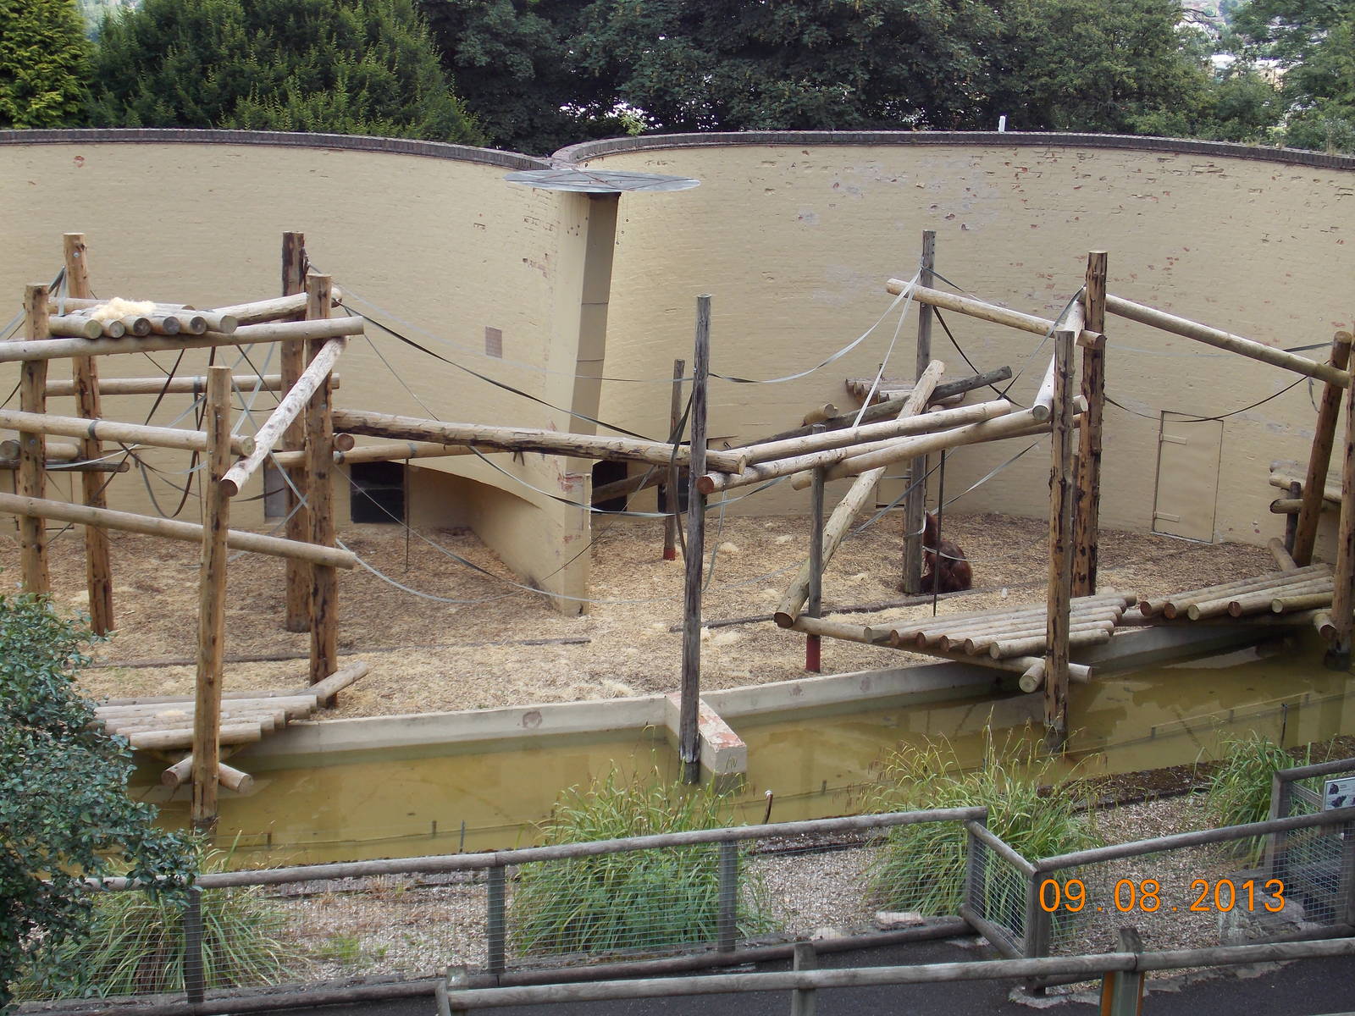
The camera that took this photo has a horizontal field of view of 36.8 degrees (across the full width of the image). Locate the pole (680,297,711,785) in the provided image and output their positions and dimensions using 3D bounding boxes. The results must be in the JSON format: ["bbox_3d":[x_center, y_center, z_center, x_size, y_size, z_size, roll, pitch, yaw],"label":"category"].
[{"bbox_3d":[0.178,0.358,18.707,0.155,4.634,0.155,2,15,1],"label":"pole"}]

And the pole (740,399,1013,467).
[{"bbox_3d":[2.015,-0.755,19.898,3.796,0.165,0.165,-12,20,-39],"label":"pole"}]

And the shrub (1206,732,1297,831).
[{"bbox_3d":[5.952,2.860,20.843,0.950,1.000,0.900,6,16,17],"label":"shrub"}]

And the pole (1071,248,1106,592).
[{"bbox_3d":[4.707,-0.829,23.215,0.250,4.177,0.250,2,15,11],"label":"pole"}]

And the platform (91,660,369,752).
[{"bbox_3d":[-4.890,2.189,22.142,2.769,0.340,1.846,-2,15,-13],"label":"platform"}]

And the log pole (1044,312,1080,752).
[{"bbox_3d":[4.395,0.423,23.384,0.237,5.018,0.237,1,15,11],"label":"log pole"}]

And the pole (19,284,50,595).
[{"bbox_3d":[-6.288,-0.159,20.036,0.265,4.093,0.265,0,15,-17],"label":"pole"}]

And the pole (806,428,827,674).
[{"bbox_3d":[1.696,0.534,24.857,0.162,3.094,0.162,1,15,4],"label":"pole"}]

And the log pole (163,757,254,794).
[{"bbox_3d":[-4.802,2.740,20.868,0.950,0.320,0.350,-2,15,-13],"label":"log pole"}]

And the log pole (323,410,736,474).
[{"bbox_3d":[-1.419,-0.645,19.197,4.184,0.210,0.210,6,16,15],"label":"log pole"}]

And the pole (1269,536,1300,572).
[{"bbox_3d":[8.983,0.693,30.132,0.160,0.160,0.750,39,16,-39],"label":"pole"}]

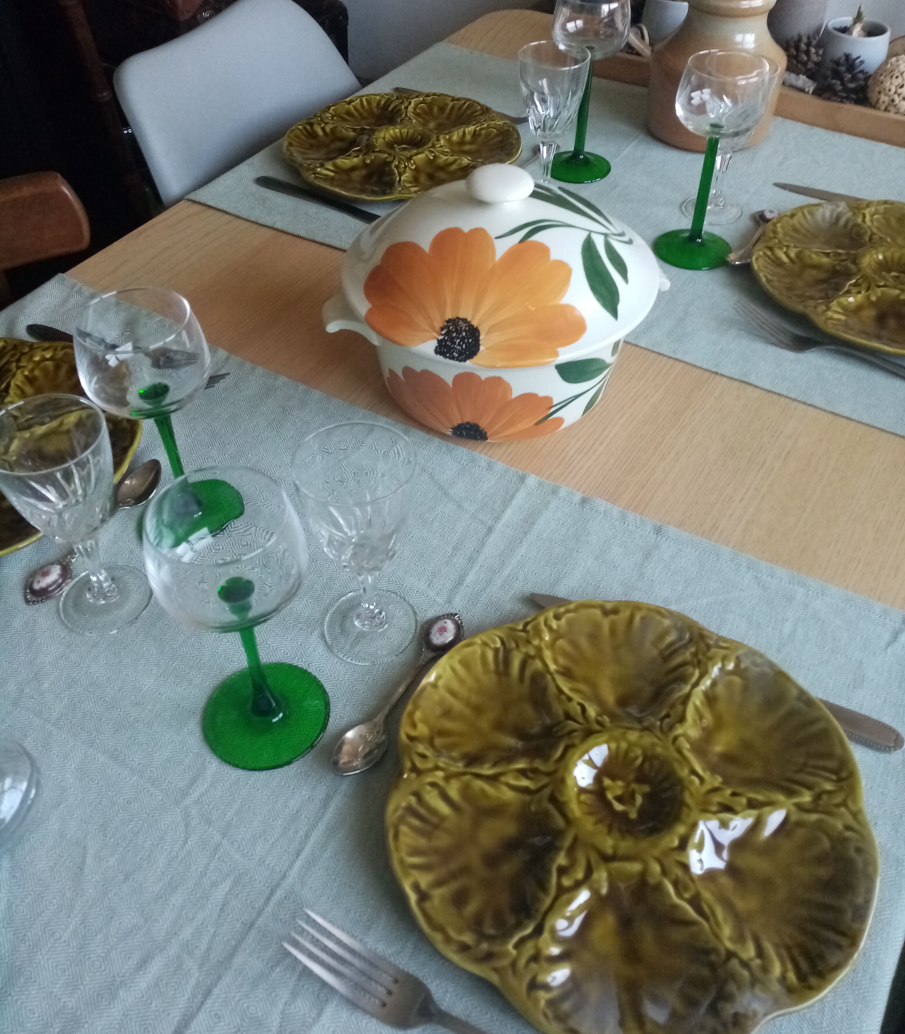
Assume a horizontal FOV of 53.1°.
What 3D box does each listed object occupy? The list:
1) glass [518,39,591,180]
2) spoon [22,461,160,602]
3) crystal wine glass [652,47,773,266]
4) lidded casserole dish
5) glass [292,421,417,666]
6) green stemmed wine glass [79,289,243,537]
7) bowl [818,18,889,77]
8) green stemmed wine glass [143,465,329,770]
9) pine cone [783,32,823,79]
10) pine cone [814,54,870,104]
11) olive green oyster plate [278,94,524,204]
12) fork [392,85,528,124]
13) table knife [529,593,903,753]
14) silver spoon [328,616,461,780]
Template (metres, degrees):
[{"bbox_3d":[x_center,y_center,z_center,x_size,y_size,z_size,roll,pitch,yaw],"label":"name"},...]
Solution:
[{"bbox_3d":[0.092,-0.373,0.876,0.065,0.140,0.065,1,47,-1],"label":"glass"},{"bbox_3d":[-0.239,0.007,0.614,0.029,0.016,0.138,19,50,16],"label":"spoon"},{"bbox_3d":[0.229,-0.314,0.806,0.078,0.168,0.078,1,47,-1],"label":"crystal wine glass"},{"bbox_3d":[0.034,-0.174,0.669,0.267,0.175,0.232,-10,48,-10],"label":"lidded casserole dish"},{"bbox_3d":[-0.050,0.020,0.512,0.065,0.140,0.065,1,47,-1],"label":"glass"},{"bbox_3d":[-0.178,-0.051,0.564,0.075,0.171,0.075,0,47,0],"label":"green stemmed wine glass"},{"bbox_3d":[0.485,-0.561,1.106,0.080,0.064,0.080,0,47,0],"label":"bowl"},{"bbox_3d":[-0.105,0.056,0.465,0.075,0.171,0.075,0,47,0],"label":"green stemmed wine glass"},{"bbox_3d":[0.421,-0.556,1.100,0.066,0.066,0.066,24,51,20],"label":"pine cone"},{"bbox_3d":[0.452,-0.502,1.048,0.062,0.059,0.062,1,47,-1],"label":"pine cone"},{"bbox_3d":[-0.053,-0.402,0.979,0.253,0.026,0.253,1,47,-1],"label":"olive green oyster plate"},{"bbox_3d":[0.018,-0.485,1.072,0.205,0.020,0.025,22,51,19],"label":"fork"},{"bbox_3d":[0.150,0.089,0.540,0.229,0.009,0.021,22,51,18],"label":"table knife"},{"bbox_3d":[-0.030,0.099,0.525,0.028,0.016,0.128,27,52,22],"label":"silver spoon"}]

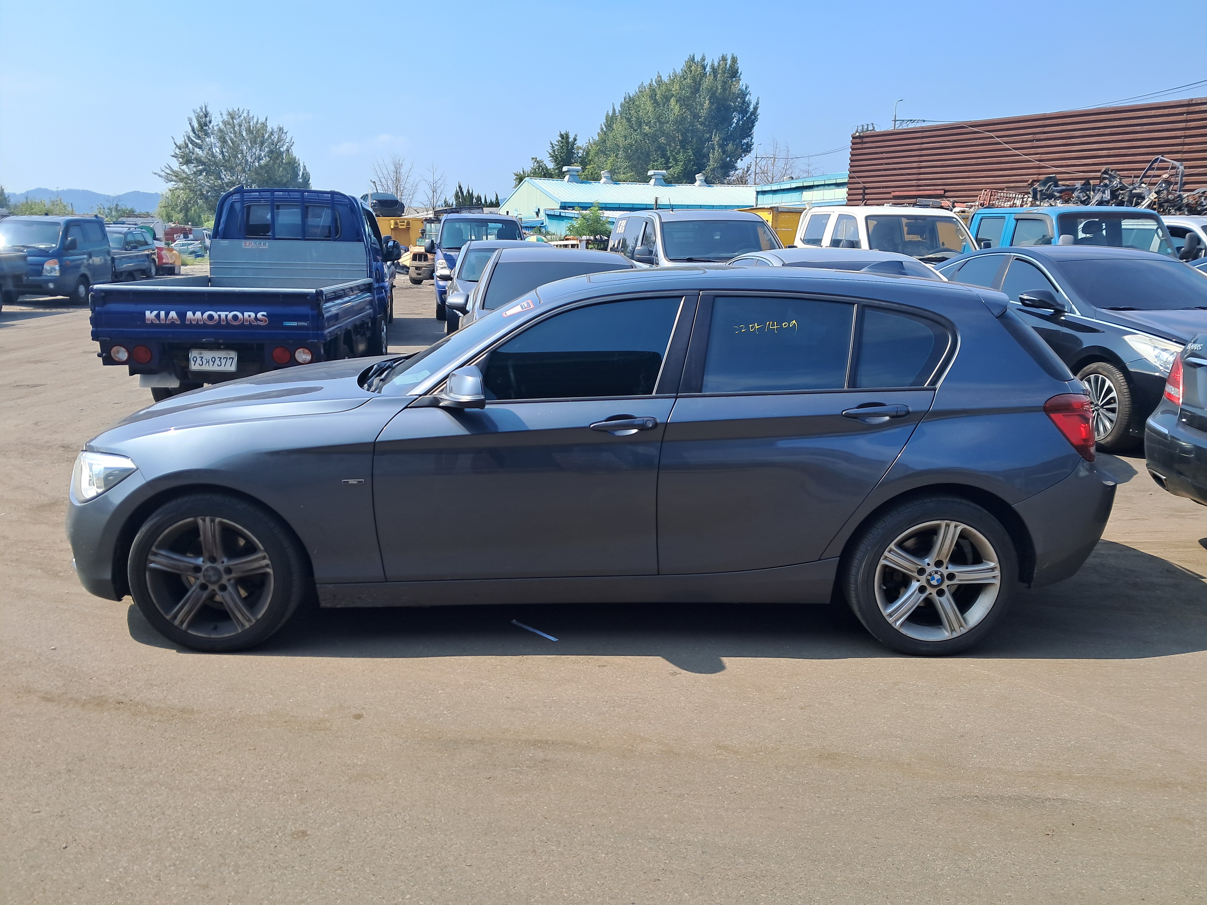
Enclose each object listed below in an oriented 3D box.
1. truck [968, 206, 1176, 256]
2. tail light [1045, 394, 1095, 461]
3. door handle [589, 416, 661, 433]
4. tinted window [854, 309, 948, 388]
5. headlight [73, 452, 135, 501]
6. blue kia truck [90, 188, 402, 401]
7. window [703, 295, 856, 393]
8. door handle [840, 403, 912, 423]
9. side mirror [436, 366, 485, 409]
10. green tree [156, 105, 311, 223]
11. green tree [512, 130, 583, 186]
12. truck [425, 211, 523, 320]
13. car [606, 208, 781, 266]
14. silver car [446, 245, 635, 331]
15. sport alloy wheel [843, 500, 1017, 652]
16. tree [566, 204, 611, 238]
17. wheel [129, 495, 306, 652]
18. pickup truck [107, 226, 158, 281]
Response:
[{"bbox_3d":[6.566,-2.776,14.546,1.740,1.980,5.100,-2,13,-8],"label":"truck"},{"bbox_3d":[1.749,-0.096,3.557,0.270,0.270,0.270,0,13,-1],"label":"tail light"},{"bbox_3d":[0.072,-0.099,3.359,0.248,0.062,0.055,0,13,-1],"label":"door handle"},{"bbox_3d":[1.080,-0.377,3.418,0.360,0.290,0.040,0,-4,0],"label":"tinted window"},{"bbox_3d":[-1.916,0.080,3.654,0.430,0.200,0.440,0,13,0],"label":"headlight"},{"bbox_3d":[-3.336,-1.707,9.772,1.740,2.000,5.120,-1,13,-6],"label":"blue kia truck"},{"bbox_3d":[0.643,-0.396,3.454,0.570,0.350,0.050,0,-7,-1],"label":"window"},{"bbox_3d":[0.977,-0.142,3.375,0.250,0.062,0.055,0,13,-1],"label":"door handle"},{"bbox_3d":[-0.490,-0.233,3.290,0.165,0.150,0.220,0,13,-1],"label":"side mirror"},{"bbox_3d":[-35.419,-26.499,91.511,15.300,13.770,14.000,1,13,0],"label":"green tree"},{"bbox_3d":[-4.720,-22.526,82.034,6.200,9.900,6.200,0,13,0],"label":"green tree"},{"bbox_3d":[-2.544,-3.864,19.510,1.760,1.980,5.040,-1,13,-8],"label":"truck"},{"bbox_3d":[1.446,-2.786,14.649,1.920,1.930,5.100,-2,13,-9],"label":"car"},{"bbox_3d":[-0.347,-1.160,8.662,1.820,1.450,4.600,-2,13,-7],"label":"silver car"},{"bbox_3d":[1.244,0.453,3.603,0.630,0.630,0.215,0,13,-1],"label":"sport alloy wheel"},{"bbox_3d":[-0.710,-10.618,45.785,2.500,3.100,2.400,0,13,0],"label":"tree"},{"bbox_3d":[-1.456,0.437,3.572,0.634,0.634,0.225,0,13,0],"label":"wheel"},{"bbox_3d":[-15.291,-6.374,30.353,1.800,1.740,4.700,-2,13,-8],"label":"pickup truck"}]

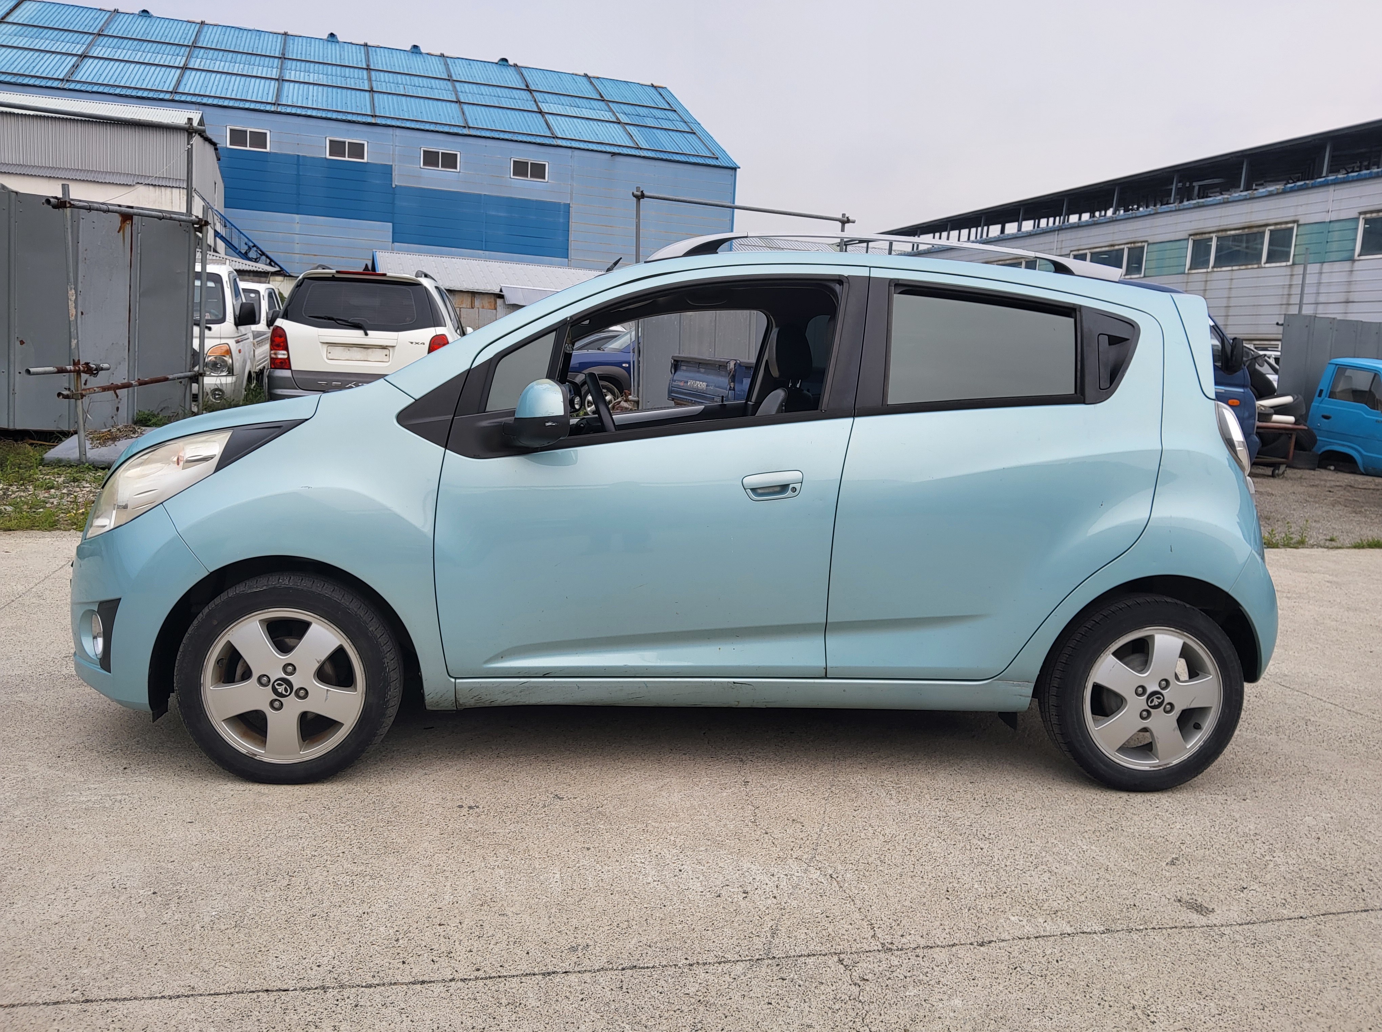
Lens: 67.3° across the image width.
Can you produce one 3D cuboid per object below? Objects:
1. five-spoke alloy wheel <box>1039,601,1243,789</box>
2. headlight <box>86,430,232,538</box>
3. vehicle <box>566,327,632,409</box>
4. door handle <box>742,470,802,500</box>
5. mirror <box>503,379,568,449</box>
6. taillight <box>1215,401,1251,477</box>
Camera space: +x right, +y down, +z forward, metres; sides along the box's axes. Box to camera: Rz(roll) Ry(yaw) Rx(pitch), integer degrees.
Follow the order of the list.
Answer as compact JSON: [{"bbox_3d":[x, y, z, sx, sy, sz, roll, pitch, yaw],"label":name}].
[{"bbox_3d":[1.307,0.511,3.011,0.575,0.575,0.170,2,8,-7],"label":"five-spoke alloy wheel"},{"bbox_3d":[-1.435,-0.083,2.785,0.430,0.320,0.280,0,7,-20],"label":"headlight"},{"bbox_3d":[-0.517,-2.513,18.437,4.350,1.680,1.800,1,9,-17],"label":"vehicle"},{"bbox_3d":[0.214,-0.081,2.746,0.158,0.078,0.050,2,8,-7],"label":"door handle"},{"bbox_3d":[-0.388,-0.257,2.614,0.160,0.170,0.220,2,7,-6],"label":"mirror"},{"bbox_3d":[1.585,-0.225,3.043,0.160,0.225,0.200,4,7,11],"label":"taillight"}]

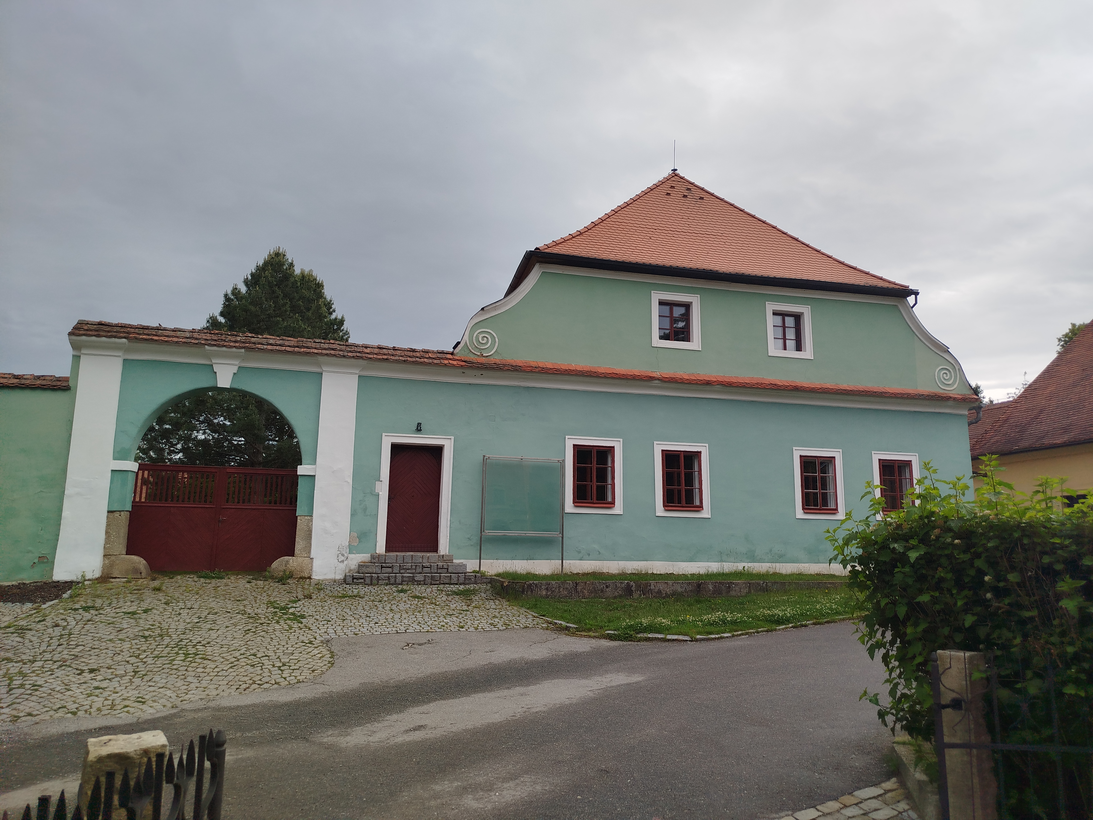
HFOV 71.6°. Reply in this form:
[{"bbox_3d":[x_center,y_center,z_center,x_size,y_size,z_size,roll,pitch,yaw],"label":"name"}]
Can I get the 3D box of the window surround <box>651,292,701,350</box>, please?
[{"bbox_3d":[3.210,-2.198,18.702,1.282,1.414,0.120,3,-10,-13],"label":"window surround"}]

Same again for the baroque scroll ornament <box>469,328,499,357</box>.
[{"bbox_3d":[-1.453,-1.544,17.448,0.693,0.648,0.060,3,-10,-13],"label":"baroque scroll ornament"}]

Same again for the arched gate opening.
[{"bbox_3d":[-6.877,1.444,15.886,3.328,3.808,0.550,3,-10,-13],"label":"arched gate opening"}]

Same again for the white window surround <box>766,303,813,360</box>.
[{"bbox_3d":[6.241,-2.025,19.414,1.260,1.407,0.120,3,-10,-13],"label":"white window surround"}]

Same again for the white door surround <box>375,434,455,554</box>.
[{"bbox_3d":[-2.845,1.824,16.526,1.537,2.573,0.140,3,-10,-13],"label":"white door surround"}]

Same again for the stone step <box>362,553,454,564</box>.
[{"bbox_3d":[-2.850,3.159,16.096,1.725,0.166,0.380,3,-10,-13],"label":"stone step"}]

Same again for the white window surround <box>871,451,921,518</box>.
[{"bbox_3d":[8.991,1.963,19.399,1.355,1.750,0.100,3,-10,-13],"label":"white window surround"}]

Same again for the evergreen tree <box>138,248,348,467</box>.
[{"bbox_3d":[-10.537,-0.282,27.742,8.800,11.876,8.800,3,-10,-13],"label":"evergreen tree"}]

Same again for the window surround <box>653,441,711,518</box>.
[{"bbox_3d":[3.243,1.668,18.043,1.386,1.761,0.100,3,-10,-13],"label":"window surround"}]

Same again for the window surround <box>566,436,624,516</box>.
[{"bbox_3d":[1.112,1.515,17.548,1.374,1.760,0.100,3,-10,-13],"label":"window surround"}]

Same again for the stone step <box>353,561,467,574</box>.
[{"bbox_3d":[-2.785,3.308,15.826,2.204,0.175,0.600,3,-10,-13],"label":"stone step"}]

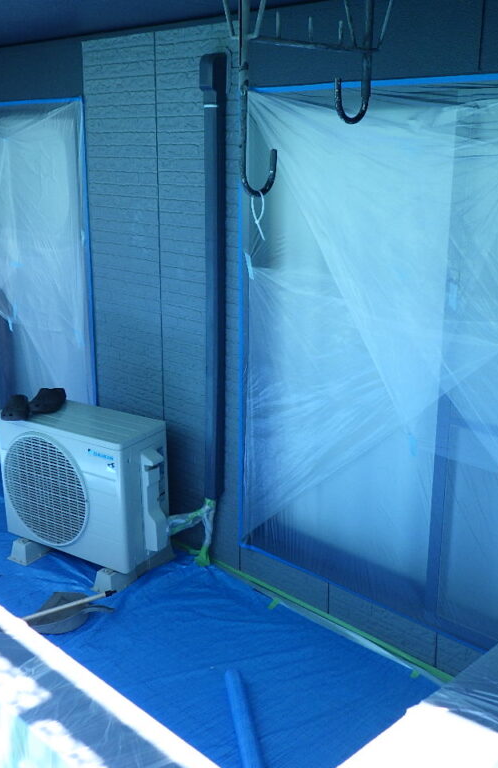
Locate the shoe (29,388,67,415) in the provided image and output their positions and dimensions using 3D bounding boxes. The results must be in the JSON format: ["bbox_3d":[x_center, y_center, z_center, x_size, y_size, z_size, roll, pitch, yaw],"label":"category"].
[{"bbox_3d":[-0.865,0.059,3.521,0.100,0.088,0.250,8,17,26],"label":"shoe"}]

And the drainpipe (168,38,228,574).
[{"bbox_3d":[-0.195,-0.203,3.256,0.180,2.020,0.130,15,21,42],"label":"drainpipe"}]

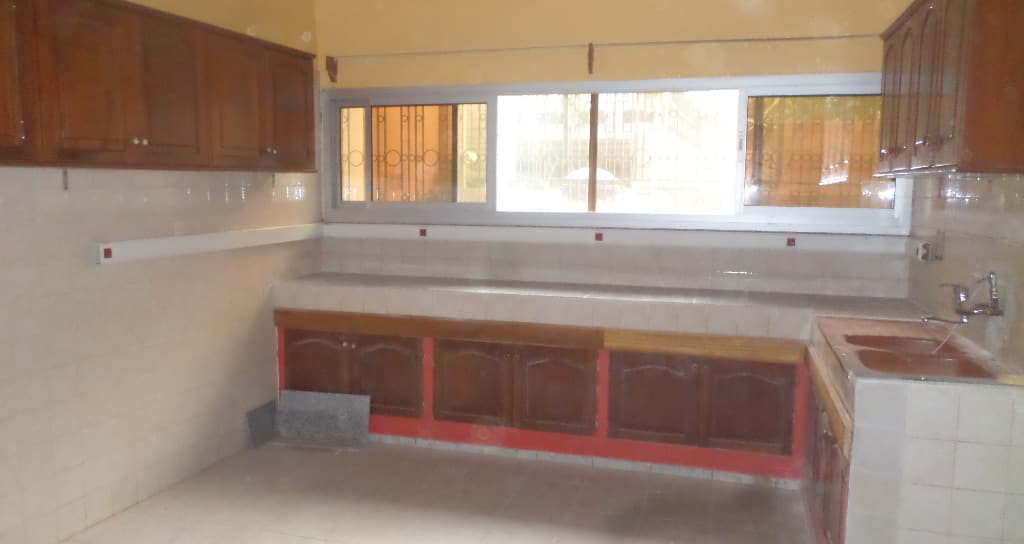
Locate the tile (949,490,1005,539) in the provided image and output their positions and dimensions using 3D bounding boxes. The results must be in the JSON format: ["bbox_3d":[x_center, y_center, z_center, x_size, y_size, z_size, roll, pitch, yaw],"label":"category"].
[{"bbox_3d":[1.454,0.756,2.316,0.148,0.152,0.010,2,7,16],"label":"tile"}]

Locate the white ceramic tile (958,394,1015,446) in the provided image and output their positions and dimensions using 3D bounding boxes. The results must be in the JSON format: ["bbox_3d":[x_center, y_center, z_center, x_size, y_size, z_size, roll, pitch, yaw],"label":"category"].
[{"bbox_3d":[1.464,0.454,2.290,0.150,0.150,0.010,2,7,16],"label":"white ceramic tile"}]

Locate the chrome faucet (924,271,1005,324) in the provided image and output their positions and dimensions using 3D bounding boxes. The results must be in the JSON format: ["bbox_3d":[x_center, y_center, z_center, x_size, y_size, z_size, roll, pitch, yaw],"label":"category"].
[{"bbox_3d":[1.671,0.093,2.751,0.245,0.171,0.160,2,7,16],"label":"chrome faucet"}]

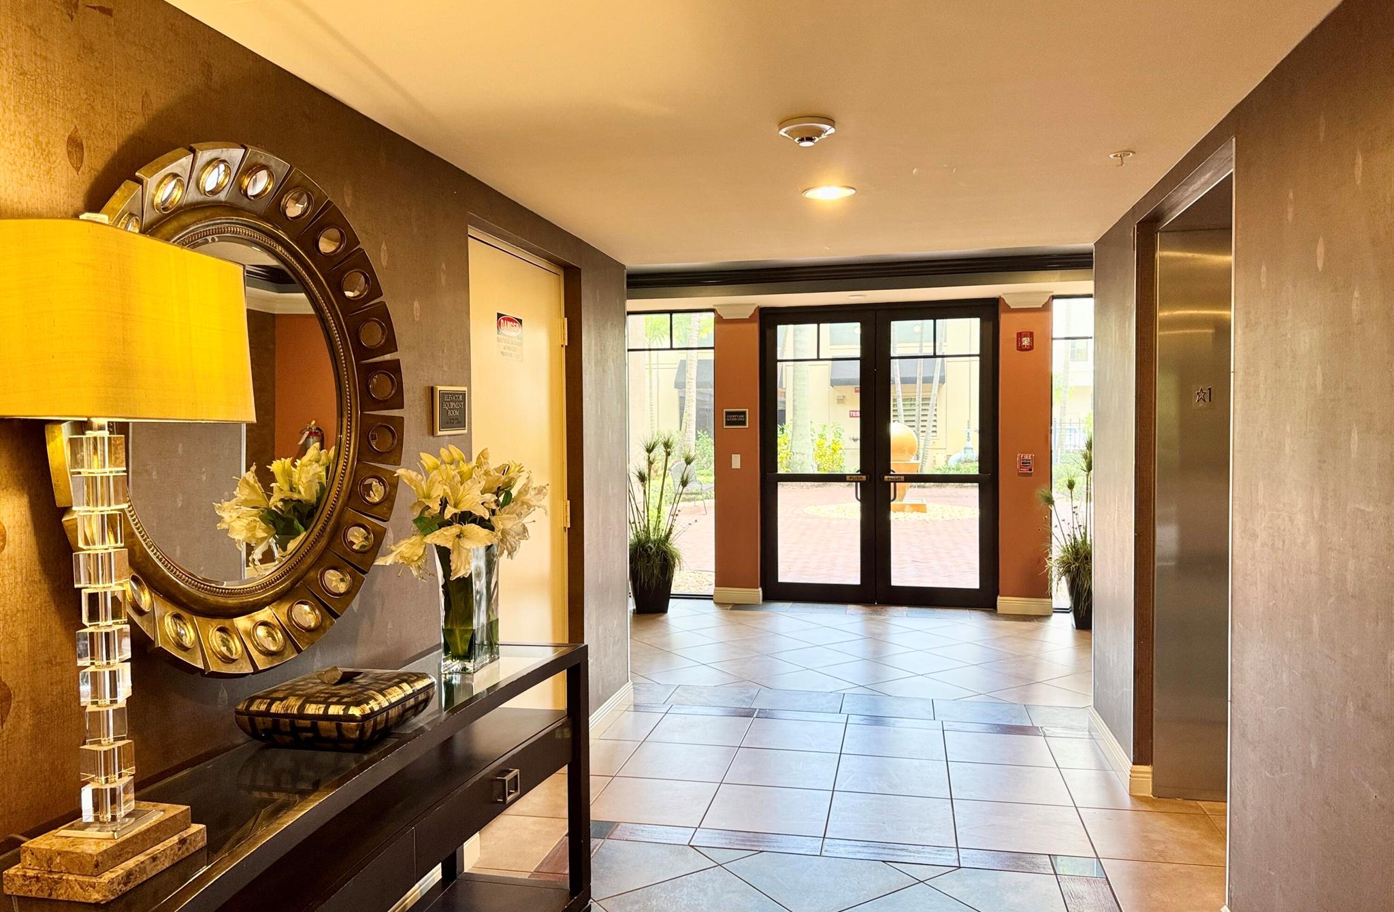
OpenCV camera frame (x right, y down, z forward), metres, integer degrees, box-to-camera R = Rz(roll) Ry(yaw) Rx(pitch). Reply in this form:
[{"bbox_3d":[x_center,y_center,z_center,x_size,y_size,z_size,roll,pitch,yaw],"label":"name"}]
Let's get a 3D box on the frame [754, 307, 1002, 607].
[{"bbox_3d":[1.467,-0.006,7.861,1.877,2.445,0.120,0,2,12],"label":"frame"}]

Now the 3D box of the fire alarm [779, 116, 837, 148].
[{"bbox_3d":[0.306,-0.891,2.687,0.156,0.053,0.156,0,2,12],"label":"fire alarm"}]

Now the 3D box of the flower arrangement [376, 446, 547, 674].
[{"bbox_3d":[-0.605,0.274,2.605,0.430,0.605,0.420,0,2,12],"label":"flower arrangement"}]

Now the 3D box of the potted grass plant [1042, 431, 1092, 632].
[{"bbox_3d":[2.851,0.530,6.965,0.660,1.400,0.620,0,2,12],"label":"potted grass plant"}]

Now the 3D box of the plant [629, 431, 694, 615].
[{"bbox_3d":[-0.343,0.532,7.714,0.660,1.410,0.620,0,2,0],"label":"plant"}]

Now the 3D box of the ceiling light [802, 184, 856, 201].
[{"bbox_3d":[0.474,-0.941,3.462,0.192,0.030,0.192,0,2,12],"label":"ceiling light"}]

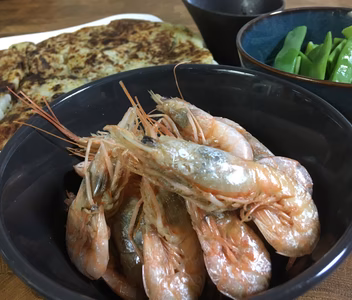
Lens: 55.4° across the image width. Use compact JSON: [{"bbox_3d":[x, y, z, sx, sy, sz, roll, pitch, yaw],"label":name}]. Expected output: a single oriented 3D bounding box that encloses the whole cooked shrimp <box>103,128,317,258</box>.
[{"bbox_3d":[0.015,0.015,0.161,0.107,0.039,0.026,23,3,11],"label":"whole cooked shrimp"}]

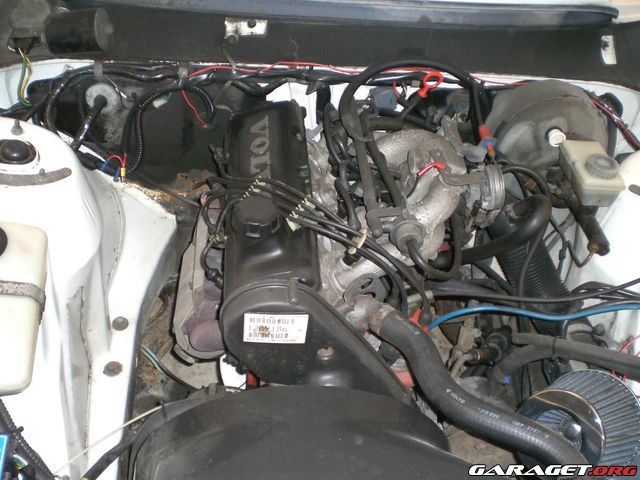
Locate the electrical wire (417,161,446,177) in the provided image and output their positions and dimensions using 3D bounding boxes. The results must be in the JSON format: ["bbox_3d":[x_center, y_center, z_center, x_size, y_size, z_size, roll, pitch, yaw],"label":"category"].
[{"bbox_3d":[0.192,-0.119,1.204,0.048,0.030,0.012,0,44,-5],"label":"electrical wire"}]

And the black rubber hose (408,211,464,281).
[{"bbox_3d":[0.190,0.009,1.135,0.090,0.055,0.125,3,51,-2],"label":"black rubber hose"}]

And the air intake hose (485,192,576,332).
[{"bbox_3d":[0.374,0.045,1.275,0.087,0.165,0.269,-18,49,-22],"label":"air intake hose"}]

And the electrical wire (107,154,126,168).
[{"bbox_3d":[-0.389,-0.155,1.351,0.041,0.026,0.017,17,45,12],"label":"electrical wire"}]

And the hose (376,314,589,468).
[{"bbox_3d":[0.217,0.219,1.005,0.384,0.068,0.084,36,52,28],"label":"hose"}]

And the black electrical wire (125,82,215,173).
[{"bbox_3d":[-0.293,-0.220,1.383,0.173,0.102,0.173,0,44,-5],"label":"black electrical wire"}]

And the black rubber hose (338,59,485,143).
[{"bbox_3d":[0.176,-0.272,1.380,0.272,0.145,0.095,0,46,-5],"label":"black rubber hose"}]

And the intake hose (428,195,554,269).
[{"bbox_3d":[0.301,-0.011,1.240,0.214,0.126,0.103,-11,46,-16],"label":"intake hose"}]

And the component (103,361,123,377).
[{"bbox_3d":[-0.328,0.203,1.110,0.028,0.013,0.028,0,44,-5],"label":"component"}]

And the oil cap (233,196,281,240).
[{"bbox_3d":[-0.095,-0.034,1.050,0.068,0.034,0.068,0,44,-5],"label":"oil cap"}]

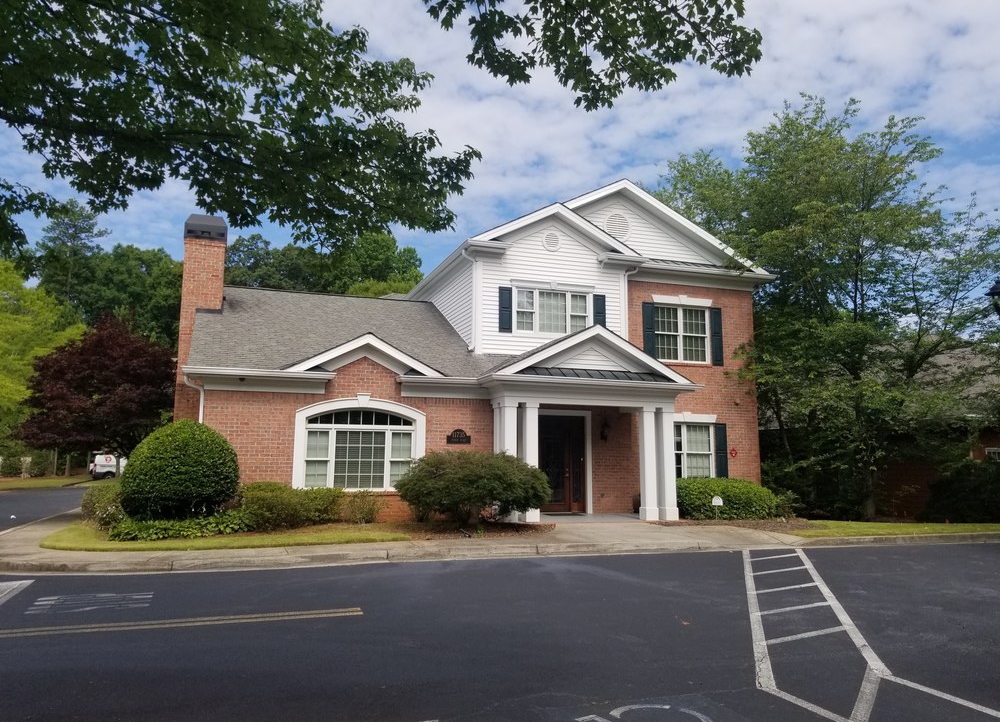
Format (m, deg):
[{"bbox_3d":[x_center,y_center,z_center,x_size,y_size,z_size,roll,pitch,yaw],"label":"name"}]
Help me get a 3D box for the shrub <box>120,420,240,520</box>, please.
[{"bbox_3d":[-5.852,2.085,13.732,2.040,1.910,2.060,3,-10,-17],"label":"shrub"}]

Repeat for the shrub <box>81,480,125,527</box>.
[{"bbox_3d":[-7.382,2.642,13.928,0.920,0.900,1.050,3,-10,-17],"label":"shrub"}]

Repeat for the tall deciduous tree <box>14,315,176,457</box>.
[{"bbox_3d":[-17.642,1.553,32.929,6.600,7.095,6.500,3,-10,-17],"label":"tall deciduous tree"}]

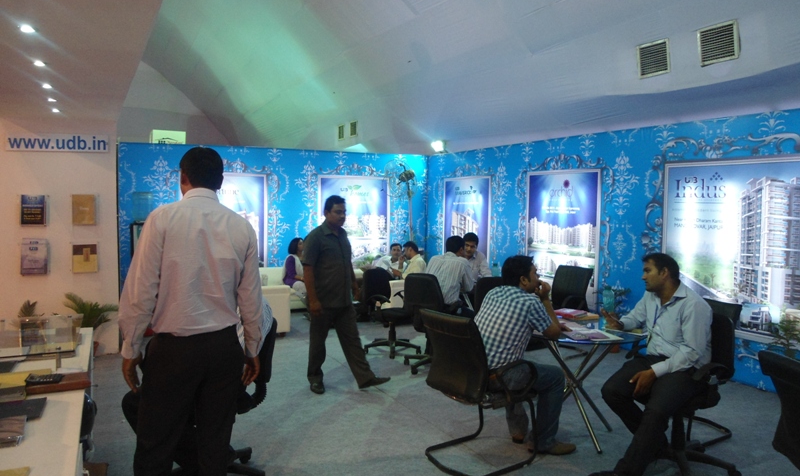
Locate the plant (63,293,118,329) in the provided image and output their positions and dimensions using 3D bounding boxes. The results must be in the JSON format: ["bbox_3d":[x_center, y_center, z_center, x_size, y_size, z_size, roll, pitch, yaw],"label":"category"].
[{"bbox_3d":[-3.027,0.889,5.897,0.540,0.670,0.500,-1,4,-25],"label":"plant"}]

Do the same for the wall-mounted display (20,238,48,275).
[{"bbox_3d":[-3.560,0.185,5.857,0.230,0.362,0.040,-1,4,-25],"label":"wall-mounted display"}]

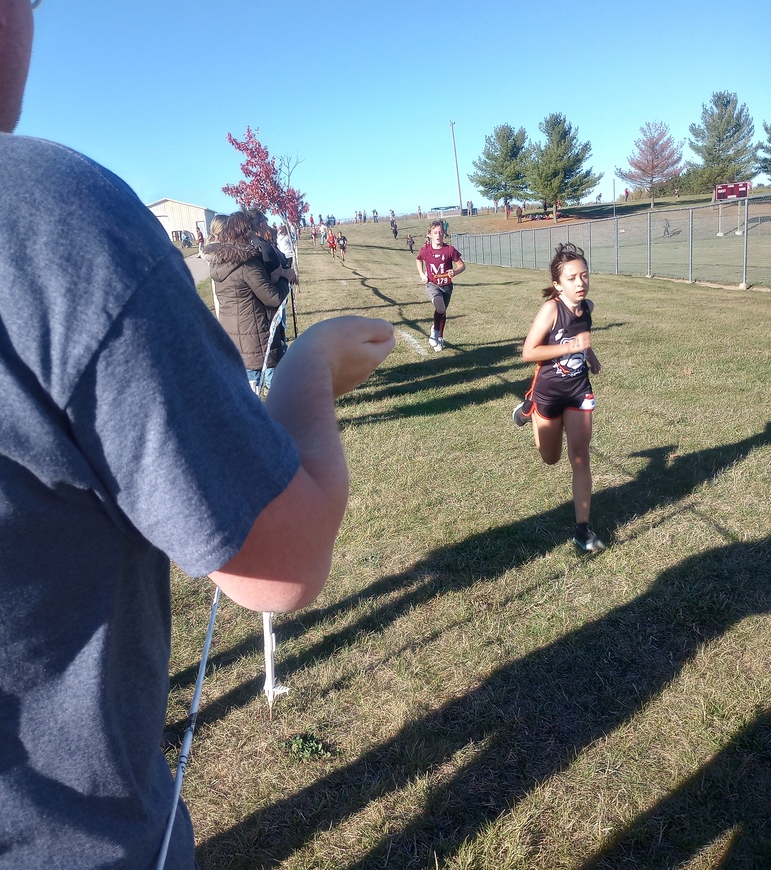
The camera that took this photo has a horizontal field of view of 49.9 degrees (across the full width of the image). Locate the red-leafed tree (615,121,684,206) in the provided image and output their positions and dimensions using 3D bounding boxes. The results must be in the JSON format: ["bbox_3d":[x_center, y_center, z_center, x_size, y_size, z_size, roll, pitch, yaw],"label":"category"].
[{"bbox_3d":[30.871,-31.512,97.000,8.200,9.725,8.000,0,14,18],"label":"red-leafed tree"}]

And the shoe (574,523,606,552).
[{"bbox_3d":[0.934,0.472,3.800,0.090,0.100,0.235,-8,14,-14],"label":"shoe"}]

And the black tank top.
[{"bbox_3d":[0.777,-0.370,3.620,0.300,0.457,0.210,-8,14,-16],"label":"black tank top"}]

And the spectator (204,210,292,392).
[{"bbox_3d":[-1.187,-1.093,7.200,0.550,1.640,0.520,6,17,35],"label":"spectator"}]

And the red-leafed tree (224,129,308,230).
[{"bbox_3d":[-2.918,-5.459,20.200,2.100,3.841,2.000,-6,14,-8],"label":"red-leafed tree"}]

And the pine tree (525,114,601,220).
[{"bbox_3d":[18.352,-27.597,86.000,8.300,10.811,8.000,-1,14,12],"label":"pine tree"}]

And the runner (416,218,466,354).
[{"bbox_3d":[0.600,-1.639,9.200,0.540,1.437,0.520,-5,14,-3],"label":"runner"}]

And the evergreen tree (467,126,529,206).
[{"bbox_3d":[12.203,-27.887,88.000,7.000,9.753,6.800,-2,14,8],"label":"evergreen tree"}]

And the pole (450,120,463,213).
[{"bbox_3d":[7.878,-29.541,92.000,0.500,10.292,0.400,-3,14,5],"label":"pole"}]

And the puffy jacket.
[{"bbox_3d":[-1.192,-1.118,7.200,0.560,1.113,0.480,6,17,35],"label":"puffy jacket"}]

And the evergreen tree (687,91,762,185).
[{"bbox_3d":[37.596,-31.506,92.000,8.200,12.353,8.000,2,15,22],"label":"evergreen tree"}]

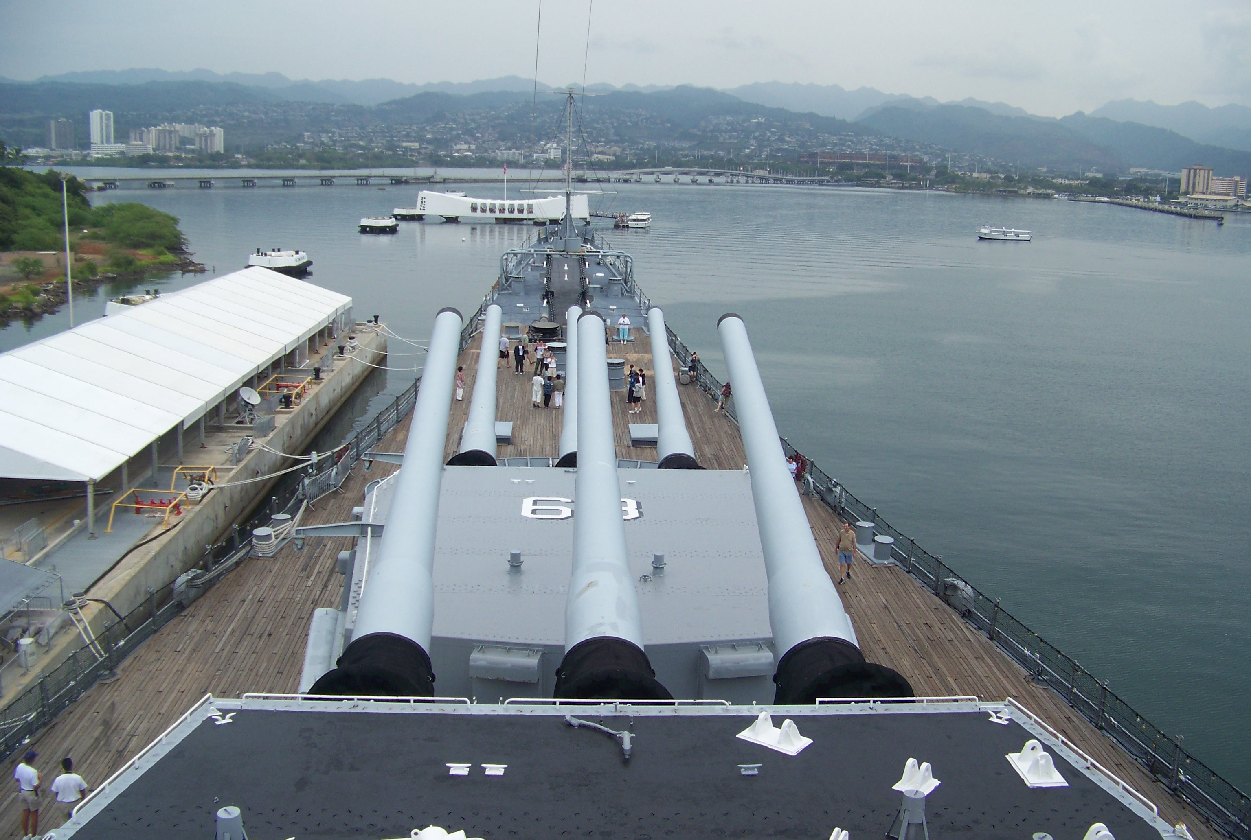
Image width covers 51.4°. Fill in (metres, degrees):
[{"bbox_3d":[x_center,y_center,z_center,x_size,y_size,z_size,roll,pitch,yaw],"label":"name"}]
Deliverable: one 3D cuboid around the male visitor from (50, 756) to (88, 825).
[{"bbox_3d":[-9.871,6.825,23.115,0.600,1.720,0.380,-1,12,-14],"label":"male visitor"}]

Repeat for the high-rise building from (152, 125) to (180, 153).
[{"bbox_3d":[-931.516,-568.601,2632.769,52.000,54.307,24.000,0,11,-4],"label":"high-rise building"}]

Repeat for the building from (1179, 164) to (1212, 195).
[{"bbox_3d":[713.120,-298.558,1625.522,32.000,38.320,22.000,10,14,37],"label":"building"}]

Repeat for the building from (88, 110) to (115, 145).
[{"bbox_3d":[-1060.611,-588.679,2634.115,33.000,77.621,33.000,5,12,18],"label":"building"}]

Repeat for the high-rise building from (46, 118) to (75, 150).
[{"bbox_3d":[-1171.343,-591.751,2697.737,48.000,65.584,26.000,2,11,2],"label":"high-rise building"}]

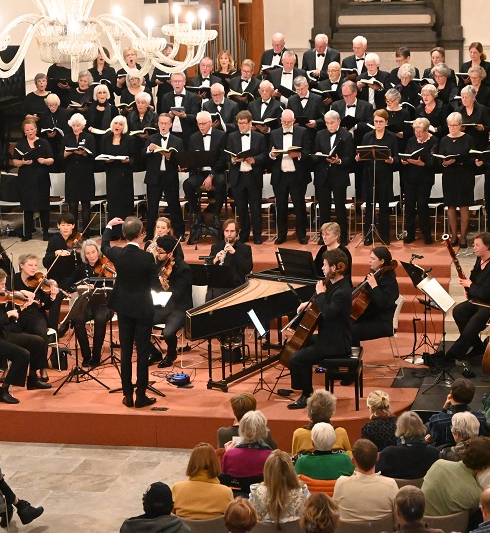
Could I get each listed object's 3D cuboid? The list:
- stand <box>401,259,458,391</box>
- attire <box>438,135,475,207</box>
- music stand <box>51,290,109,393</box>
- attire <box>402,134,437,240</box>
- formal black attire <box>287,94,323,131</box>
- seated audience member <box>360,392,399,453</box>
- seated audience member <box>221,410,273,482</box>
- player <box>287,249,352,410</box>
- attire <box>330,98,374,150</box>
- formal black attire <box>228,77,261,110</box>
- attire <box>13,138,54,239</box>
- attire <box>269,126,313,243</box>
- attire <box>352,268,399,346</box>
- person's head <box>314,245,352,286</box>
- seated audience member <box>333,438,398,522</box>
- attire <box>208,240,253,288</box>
[{"bbox_3d":[1.801,0.605,15.750,0.500,1.120,0.520,1,9,12],"label":"stand"},{"bbox_3d":[2.698,-1.255,21.258,0.490,0.920,0.380,1,10,16],"label":"attire"},{"bbox_3d":[-1.646,0.707,16.541,0.520,0.973,0.520,2,10,17],"label":"music stand"},{"bbox_3d":[2.233,-1.027,21.448,0.470,1.370,0.380,2,10,21],"label":"attire"},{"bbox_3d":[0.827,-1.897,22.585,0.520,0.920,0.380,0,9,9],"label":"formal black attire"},{"bbox_3d":[0.978,1.497,12.482,0.470,1.250,0.760,-2,10,-3],"label":"seated audience member"},{"bbox_3d":[0.041,1.633,12.185,0.460,1.270,0.760,-1,9,5],"label":"seated audience member"},{"bbox_3d":[0.692,0.568,15.475,0.680,1.440,0.530,2,10,19],"label":"player"},{"bbox_3d":[1.431,-1.487,22.177,0.540,1.470,0.400,2,10,17],"label":"attire"},{"bbox_3d":[-0.030,-1.971,23.529,0.520,1.450,0.400,0,9,10],"label":"formal black attire"},{"bbox_3d":[-2.842,-1.015,22.177,0.550,1.360,0.420,-3,9,-14],"label":"attire"},{"bbox_3d":[0.569,-1.045,21.490,0.560,1.500,0.420,0,9,6],"label":"attire"},{"bbox_3d":[1.229,0.559,16.850,0.740,1.020,0.500,-5,10,-24],"label":"attire"},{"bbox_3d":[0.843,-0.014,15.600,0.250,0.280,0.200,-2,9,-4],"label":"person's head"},{"bbox_3d":[0.770,1.681,10.745,0.480,1.280,0.820,-1,9,0],"label":"seated audience member"},{"bbox_3d":[-0.180,0.273,18.626,0.520,1.080,0.780,1,10,11],"label":"attire"}]

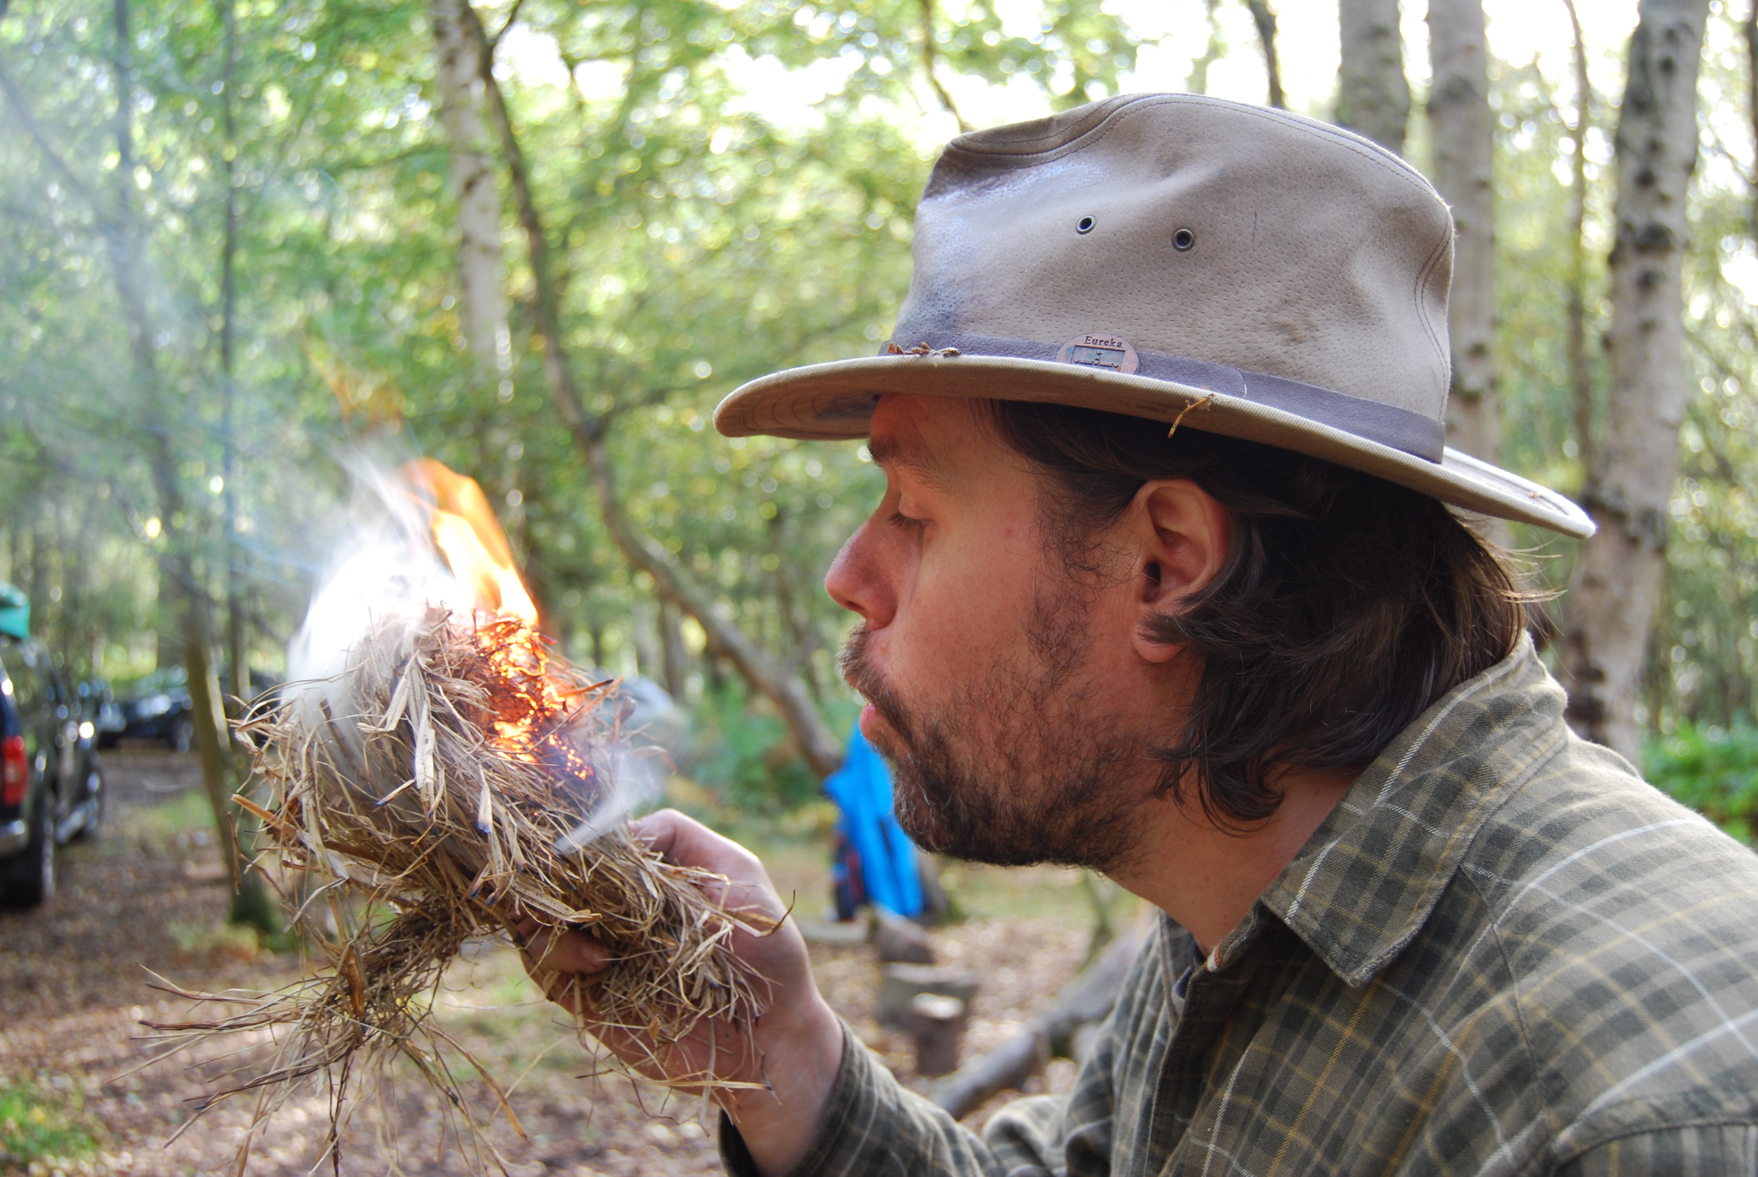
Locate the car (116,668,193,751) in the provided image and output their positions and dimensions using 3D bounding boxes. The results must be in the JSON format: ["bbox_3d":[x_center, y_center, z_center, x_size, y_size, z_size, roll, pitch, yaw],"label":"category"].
[{"bbox_3d":[-11.850,2.033,33.000,1.760,1.450,4.250,0,-1,12],"label":"car"}]

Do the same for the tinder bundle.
[{"bbox_3d":[-0.163,0.114,0.735,0.228,0.208,0.165,0,-1,0],"label":"tinder bundle"}]

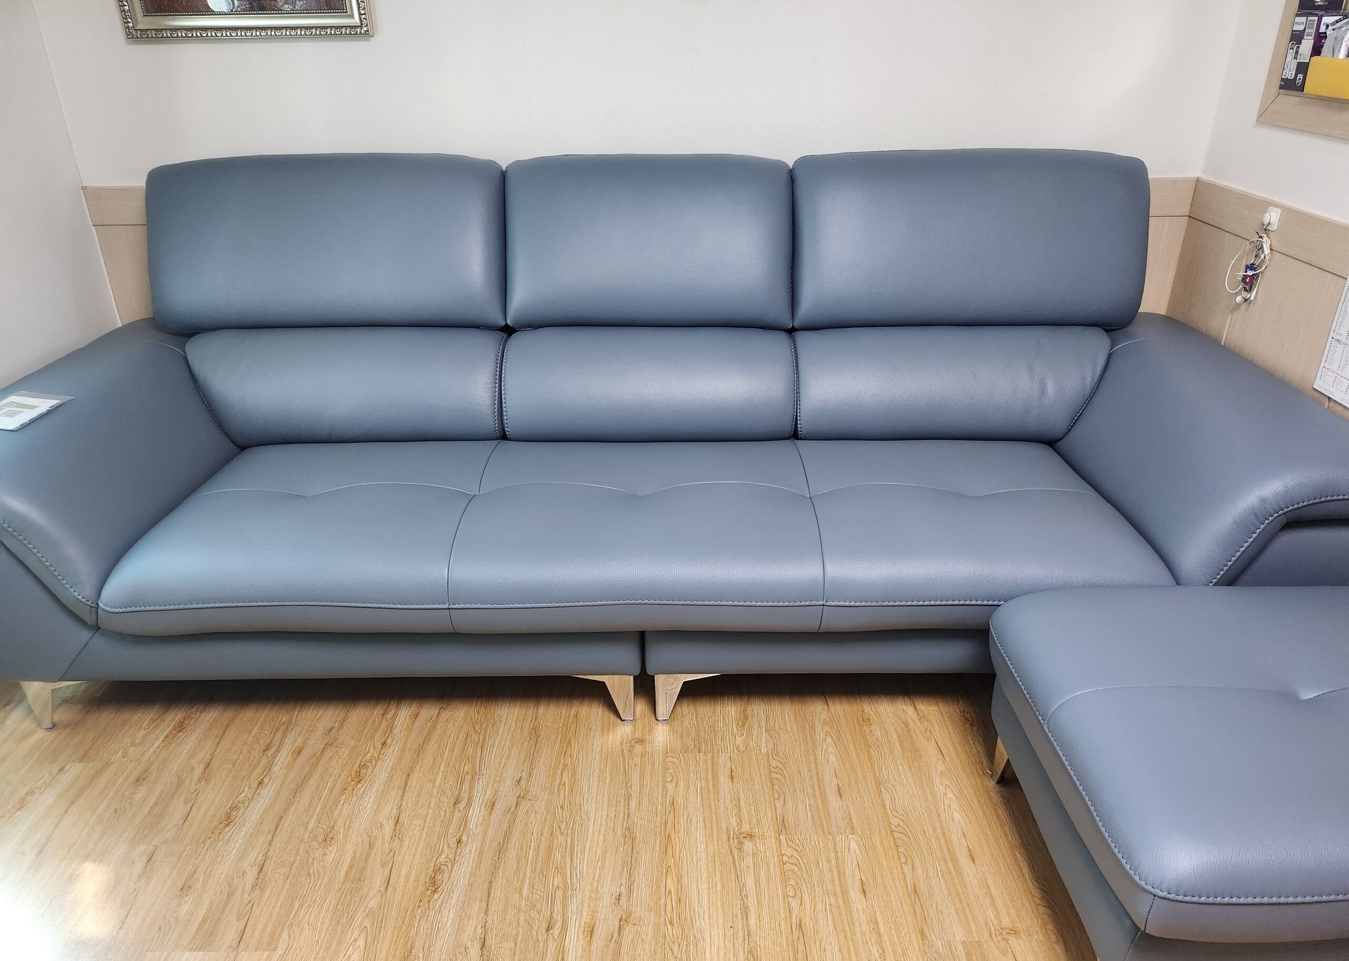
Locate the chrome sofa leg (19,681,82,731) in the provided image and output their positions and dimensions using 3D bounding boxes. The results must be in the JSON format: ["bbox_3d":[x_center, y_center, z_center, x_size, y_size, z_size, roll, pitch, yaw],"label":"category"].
[{"bbox_3d":[-1.266,0.438,1.976,0.130,0.120,0.117,0,27,0],"label":"chrome sofa leg"}]

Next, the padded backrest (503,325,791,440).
[{"bbox_3d":[-0.062,-0.246,2.358,0.715,0.286,0.200,0,10,0],"label":"padded backrest"}]

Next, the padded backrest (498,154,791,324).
[{"bbox_3d":[-0.060,-0.573,2.288,0.686,0.402,0.170,0,10,0],"label":"padded backrest"}]

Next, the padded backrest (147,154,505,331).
[{"bbox_3d":[-0.829,-0.567,2.286,0.851,0.402,0.170,0,10,0],"label":"padded backrest"}]

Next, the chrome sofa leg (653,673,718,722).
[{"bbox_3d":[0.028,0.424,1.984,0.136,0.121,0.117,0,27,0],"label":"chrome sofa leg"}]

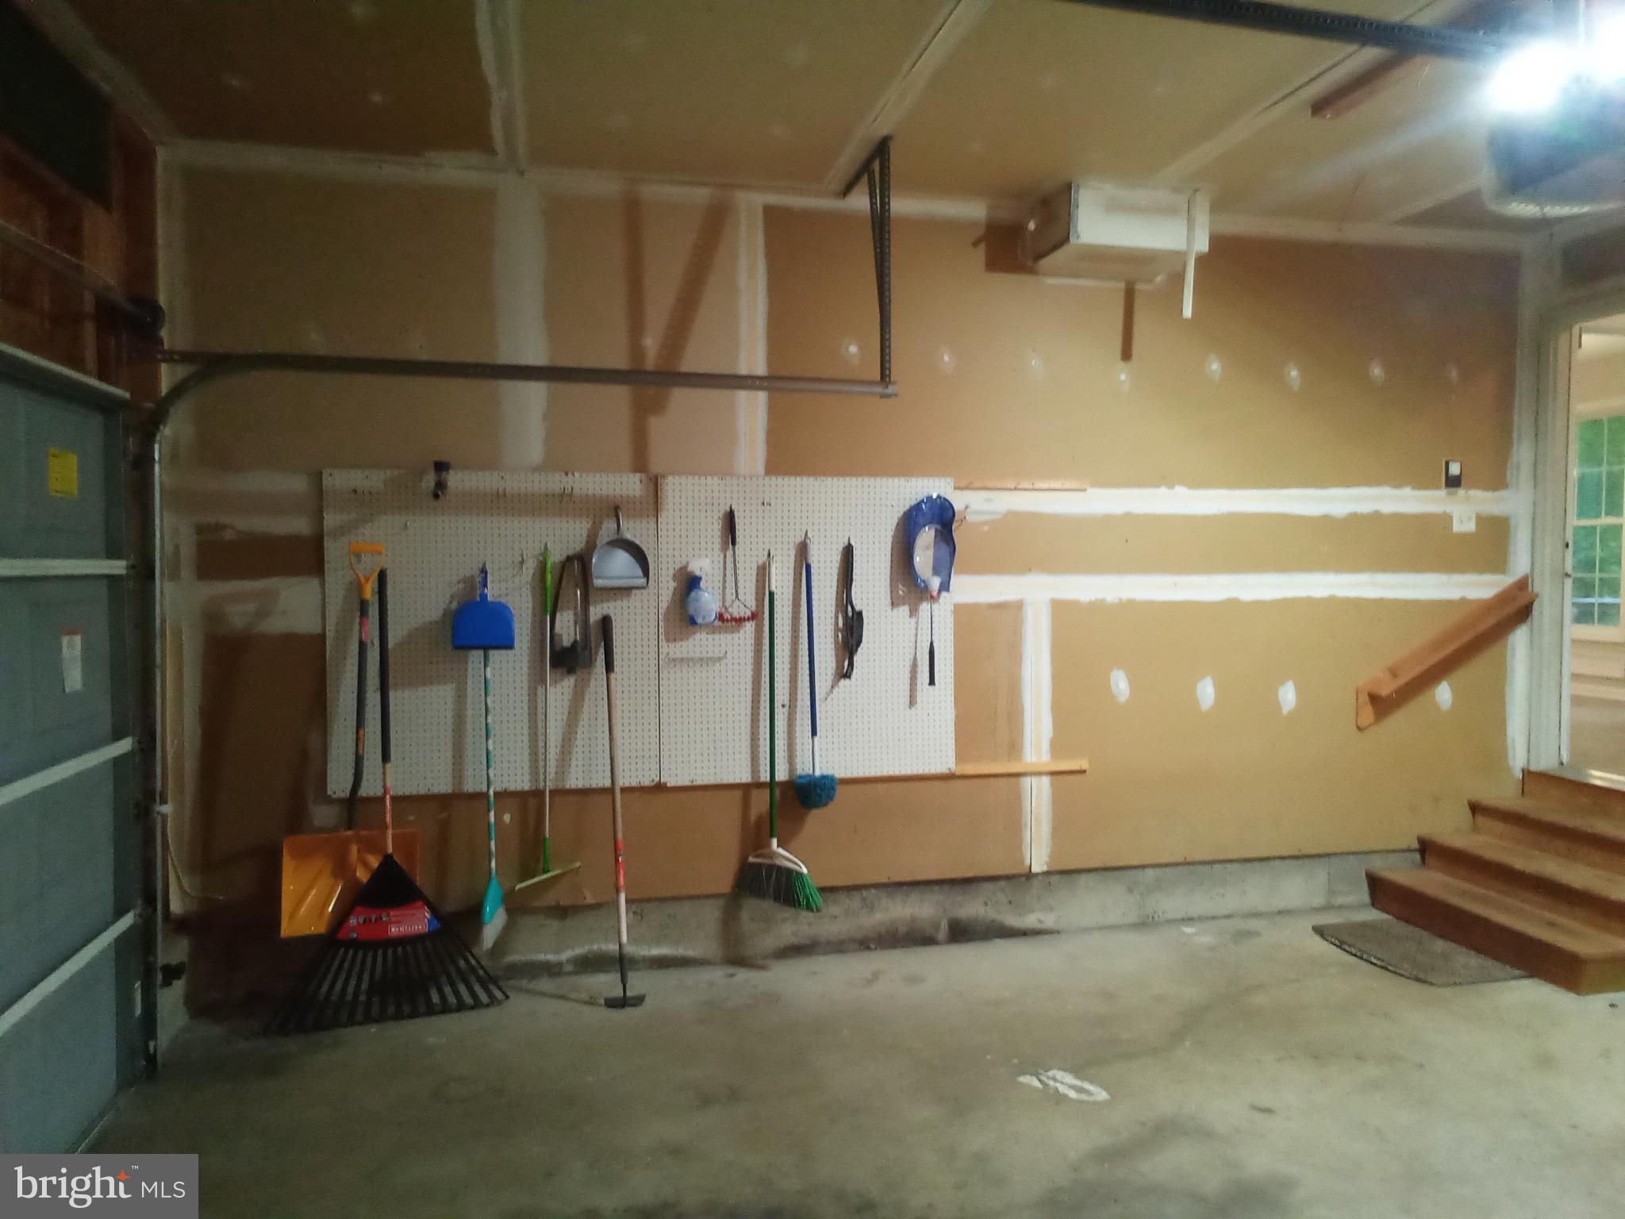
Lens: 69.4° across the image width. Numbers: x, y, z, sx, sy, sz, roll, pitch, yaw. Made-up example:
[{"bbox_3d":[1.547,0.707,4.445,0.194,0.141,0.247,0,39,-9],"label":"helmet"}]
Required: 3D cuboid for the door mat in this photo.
[{"bbox_3d":[2.349,1.338,4.637,0.495,0.016,0.847,0,0,-10],"label":"door mat"}]

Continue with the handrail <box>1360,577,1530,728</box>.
[{"bbox_3d":[2.893,0.193,5.327,1.126,0.186,0.110,-30,6,-11],"label":"handrail"}]

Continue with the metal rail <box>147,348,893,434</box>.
[{"bbox_3d":[-0.874,-0.681,3.853,2.393,0.265,0.065,0,0,-12],"label":"metal rail"}]

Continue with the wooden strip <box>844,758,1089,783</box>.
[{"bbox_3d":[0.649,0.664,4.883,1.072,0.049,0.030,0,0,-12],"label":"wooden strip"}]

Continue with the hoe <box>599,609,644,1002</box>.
[{"bbox_3d":[-0.735,0.730,4.370,0.145,1.450,0.120,-2,-17,-12],"label":"hoe"}]

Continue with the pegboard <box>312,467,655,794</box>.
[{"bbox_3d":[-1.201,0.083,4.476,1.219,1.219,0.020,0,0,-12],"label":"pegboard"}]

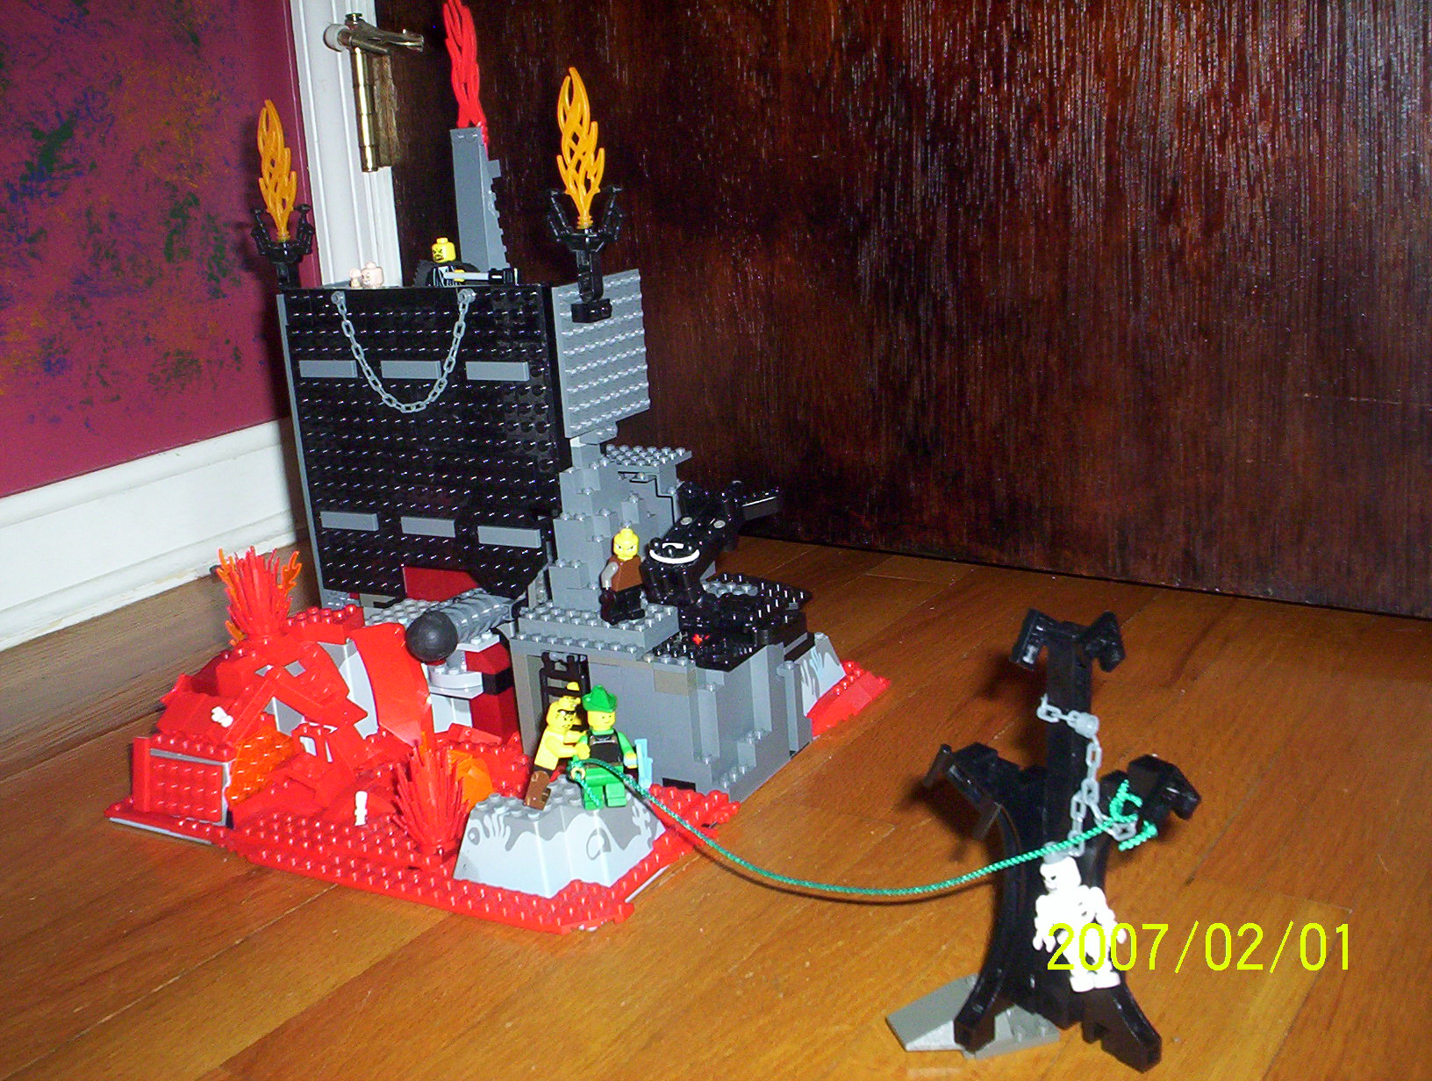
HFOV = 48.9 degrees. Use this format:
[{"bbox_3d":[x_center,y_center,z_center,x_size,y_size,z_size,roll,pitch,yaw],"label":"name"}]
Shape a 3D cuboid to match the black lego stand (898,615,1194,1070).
[{"bbox_3d":[0.095,0.086,0.463,0.088,0.138,0.060,1,16,18],"label":"black lego stand"}]

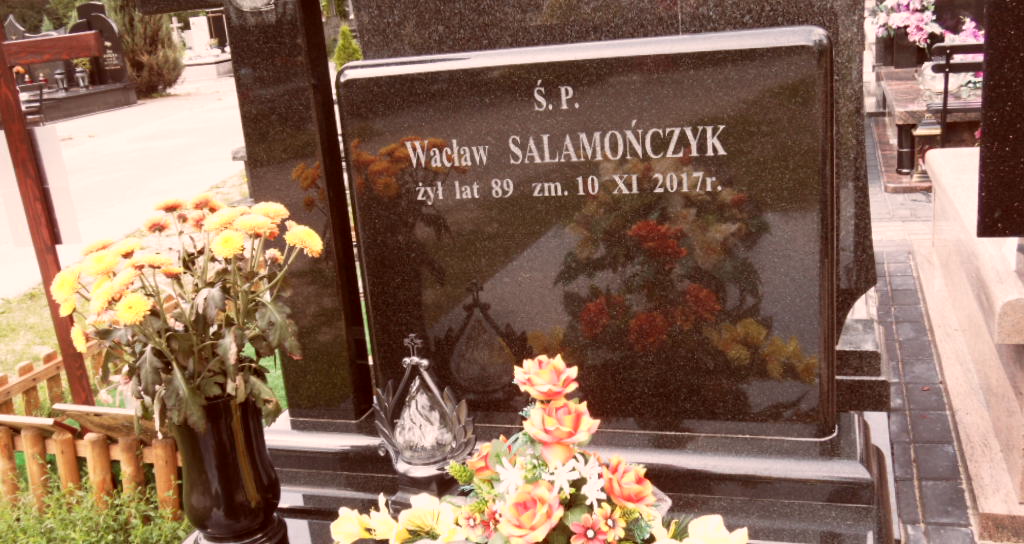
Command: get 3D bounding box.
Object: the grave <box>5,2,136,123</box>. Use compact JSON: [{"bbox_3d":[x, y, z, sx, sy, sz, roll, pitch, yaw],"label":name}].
[{"bbox_3d":[-5.950,-2.650,12.000,1.150,1.420,2.100,0,14,17],"label":"grave"}]

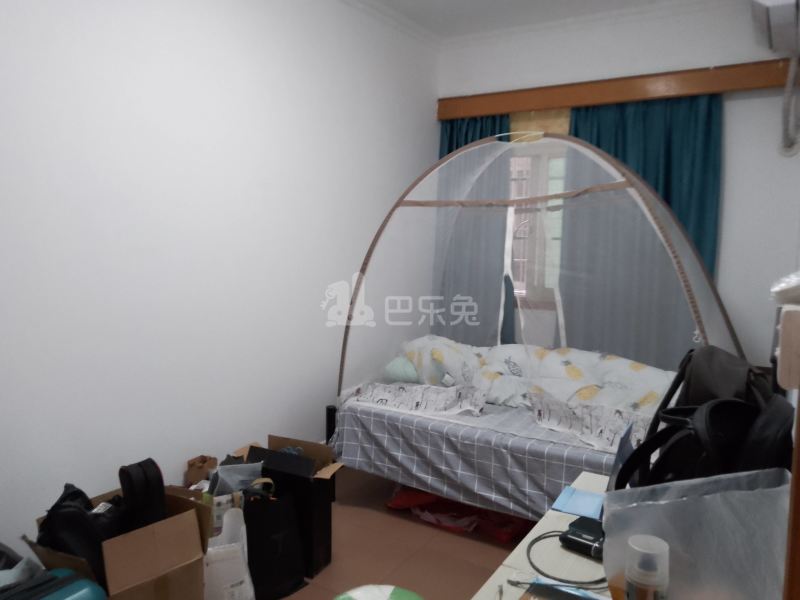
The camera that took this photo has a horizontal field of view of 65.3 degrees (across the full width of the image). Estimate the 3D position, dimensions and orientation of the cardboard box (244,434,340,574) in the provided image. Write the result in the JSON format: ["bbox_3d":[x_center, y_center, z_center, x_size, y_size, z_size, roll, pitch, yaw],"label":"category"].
[{"bbox_3d":[-0.473,0.936,2.822,0.390,0.500,0.170,4,9,31],"label":"cardboard box"}]

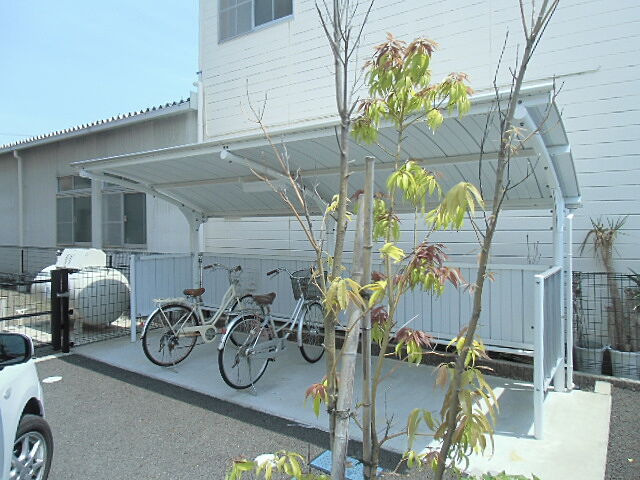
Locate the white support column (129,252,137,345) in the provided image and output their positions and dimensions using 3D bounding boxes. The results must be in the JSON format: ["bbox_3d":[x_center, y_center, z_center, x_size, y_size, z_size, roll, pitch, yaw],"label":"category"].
[{"bbox_3d":[-2.505,0.804,6.006,0.060,1.155,0.060,0,1,35],"label":"white support column"}]

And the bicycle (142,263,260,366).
[{"bbox_3d":[-1.270,0.851,5.271,0.580,1.080,1.812,1,1,40],"label":"bicycle"}]

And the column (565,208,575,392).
[{"bbox_3d":[2.345,0.577,4.144,0.055,1.655,0.055,0,1,35],"label":"column"}]

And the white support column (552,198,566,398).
[{"bbox_3d":[2.241,0.470,4.128,0.085,1.870,0.085,0,1,35],"label":"white support column"}]

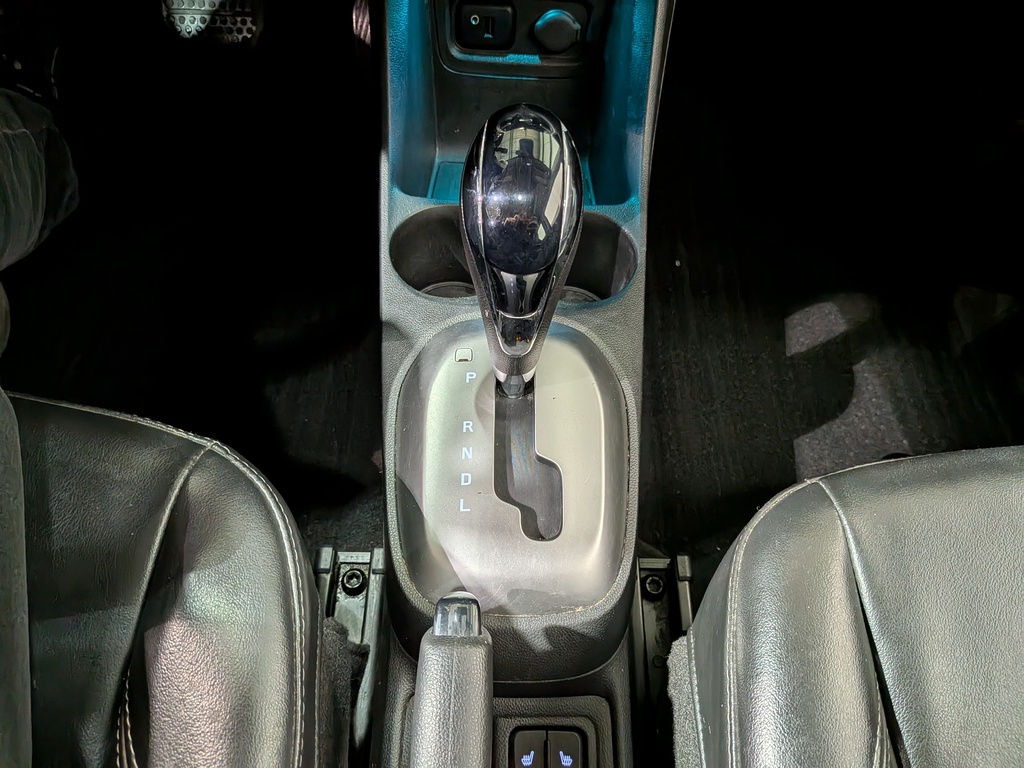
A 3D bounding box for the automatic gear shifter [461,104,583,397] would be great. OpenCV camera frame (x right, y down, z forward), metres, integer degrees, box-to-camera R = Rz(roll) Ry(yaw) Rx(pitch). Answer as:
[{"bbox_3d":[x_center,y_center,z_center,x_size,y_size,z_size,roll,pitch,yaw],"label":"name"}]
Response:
[{"bbox_3d":[0.005,-0.051,0.328,0.054,0.143,0.052,2,39,-2],"label":"automatic gear shifter"}]

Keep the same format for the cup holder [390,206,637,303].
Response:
[{"bbox_3d":[0.000,-0.060,0.460,0.149,0.070,0.078,2,58,-2],"label":"cup holder"}]

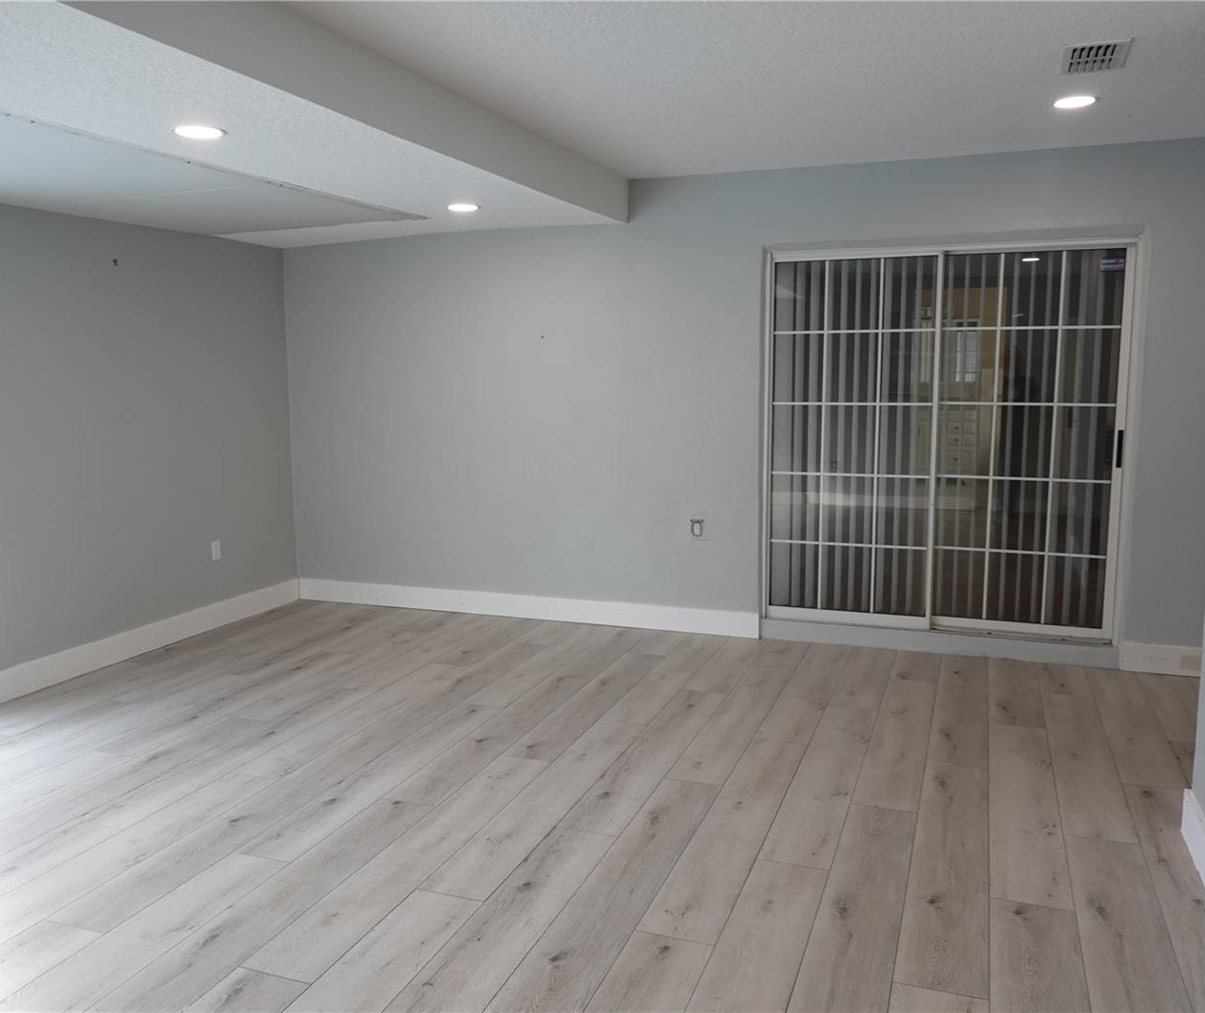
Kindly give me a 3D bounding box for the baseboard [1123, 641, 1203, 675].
[{"bbox_3d":[2.748,0.751,4.949,0.380,0.147,0.018,3,8,21],"label":"baseboard"}]

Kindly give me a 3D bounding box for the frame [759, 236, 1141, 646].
[{"bbox_3d":[1.767,-0.336,5.337,1.793,2.021,0.120,3,8,21],"label":"frame"}]

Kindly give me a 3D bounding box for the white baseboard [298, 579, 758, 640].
[{"bbox_3d":[-0.562,0.605,6.193,3.060,0.145,0.018,3,8,21],"label":"white baseboard"}]

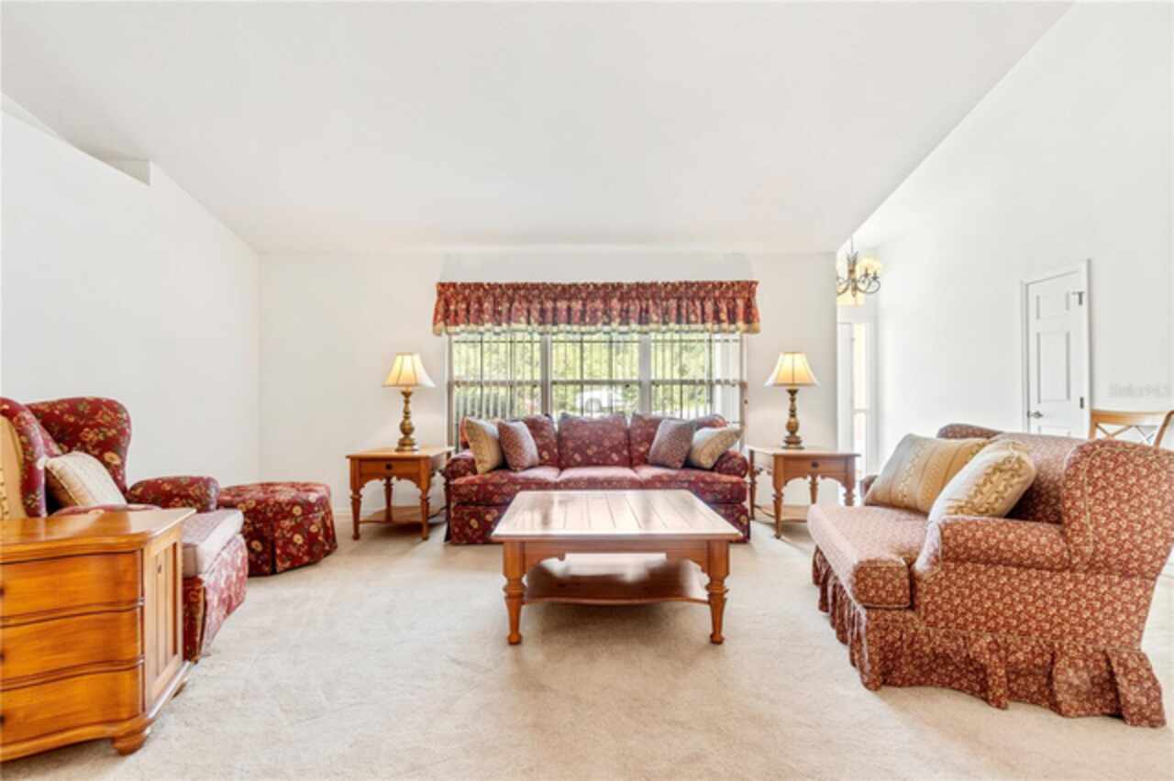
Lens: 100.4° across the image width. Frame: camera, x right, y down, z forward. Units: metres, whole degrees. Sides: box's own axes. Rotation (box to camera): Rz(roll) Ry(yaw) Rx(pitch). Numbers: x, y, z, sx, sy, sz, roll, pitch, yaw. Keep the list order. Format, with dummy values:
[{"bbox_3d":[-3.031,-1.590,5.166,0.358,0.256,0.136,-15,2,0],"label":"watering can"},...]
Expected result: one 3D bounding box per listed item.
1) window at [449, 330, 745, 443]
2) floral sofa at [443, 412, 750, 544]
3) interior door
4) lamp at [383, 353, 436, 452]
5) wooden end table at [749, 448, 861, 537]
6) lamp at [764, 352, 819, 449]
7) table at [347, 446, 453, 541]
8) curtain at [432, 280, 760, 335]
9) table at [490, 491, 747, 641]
[{"bbox_3d":[0.084,-0.088,4.593,2.800,1.570,0.120,0,-1,-1],"label":"window"},{"bbox_3d":[0.063,0.662,4.035,2.280,0.930,0.870,0,-1,-1],"label":"floral sofa"},{"bbox_3d":[3.816,0.087,3.967,0.050,2.040,0.480,0,-1,-1],"label":"interior door"},{"bbox_3d":[-1.478,0.093,4.070,0.435,0.795,0.430,0,-1,-1],"label":"lamp"},{"bbox_3d":[1.724,0.799,4.034,0.650,0.640,0.700,0,-1,-1],"label":"wooden end table"},{"bbox_3d":[1.709,0.083,4.106,0.440,0.795,0.440,0,-1,-1],"label":"lamp"},{"bbox_3d":[-1.469,0.812,4.002,0.645,0.645,0.700,0,-1,-1],"label":"table"},{"bbox_3d":[0.072,-0.750,4.470,2.960,0.470,0.150,0,-1,-1],"label":"curtain"},{"bbox_3d":[0.113,0.861,2.571,1.060,0.480,1.010,0,-1,-1],"label":"table"}]

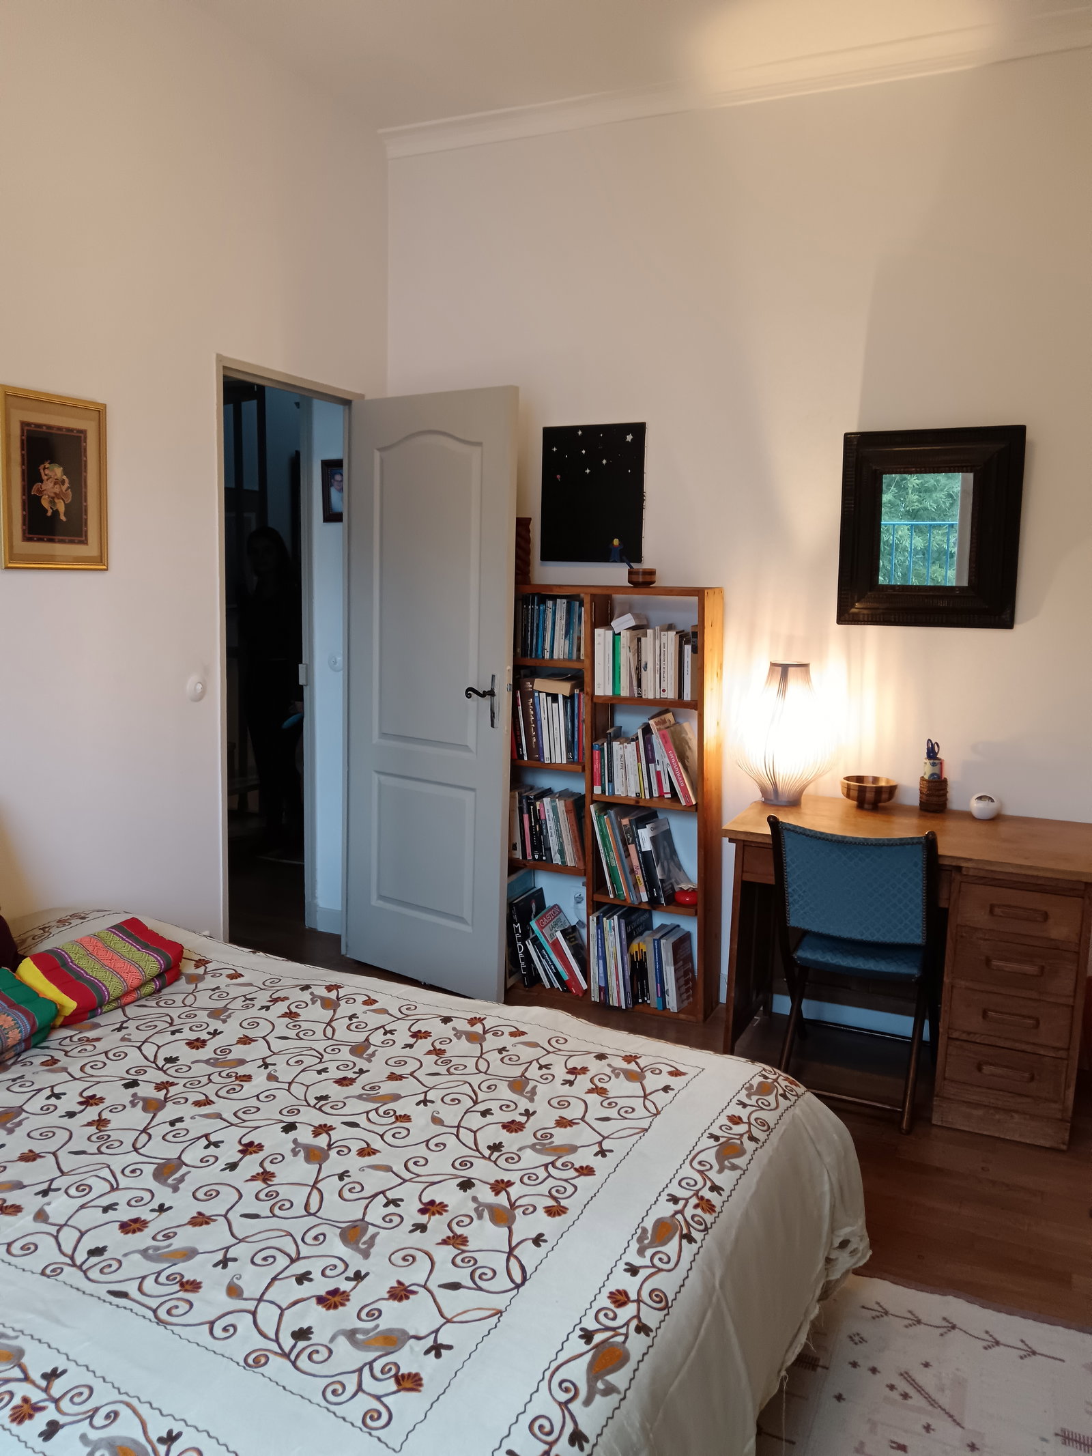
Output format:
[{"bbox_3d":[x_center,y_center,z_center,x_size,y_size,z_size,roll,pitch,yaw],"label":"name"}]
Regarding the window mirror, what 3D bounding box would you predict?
[{"bbox_3d":[1.168,-0.607,3.471,0.520,0.595,0.060,4,7,23],"label":"window mirror"}]

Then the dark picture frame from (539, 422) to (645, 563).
[{"bbox_3d":[0.162,-0.804,3.910,0.376,0.461,0.023,4,7,23],"label":"dark picture frame"}]

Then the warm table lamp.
[{"bbox_3d":[0.755,0.014,3.581,0.321,0.454,0.321,4,7,23],"label":"warm table lamp"}]

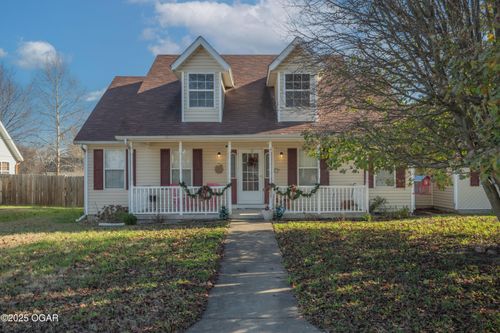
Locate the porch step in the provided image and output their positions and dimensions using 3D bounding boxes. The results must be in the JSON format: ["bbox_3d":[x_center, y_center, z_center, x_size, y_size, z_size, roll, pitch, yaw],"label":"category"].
[{"bbox_3d":[-0.040,1.638,13.939,1.250,0.200,0.750,0,0,-1],"label":"porch step"}]

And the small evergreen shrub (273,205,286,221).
[{"bbox_3d":[0.976,1.488,13.490,0.440,0.500,0.440,0,0,-1],"label":"small evergreen shrub"}]

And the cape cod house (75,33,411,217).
[{"bbox_3d":[0.019,-2.140,19.314,12.700,7.800,12.000,0,0,-1],"label":"cape cod house"}]

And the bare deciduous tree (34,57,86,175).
[{"bbox_3d":[-16.402,-3.541,36.025,4.700,12.200,4.600,0,0,-1],"label":"bare deciduous tree"}]

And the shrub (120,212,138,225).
[{"bbox_3d":[-3.881,1.649,13.438,0.580,0.410,0.560,0,0,-1],"label":"shrub"}]

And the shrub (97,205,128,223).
[{"bbox_3d":[-4.677,1.540,14.239,1.100,0.620,0.950,0,0,-1],"label":"shrub"}]

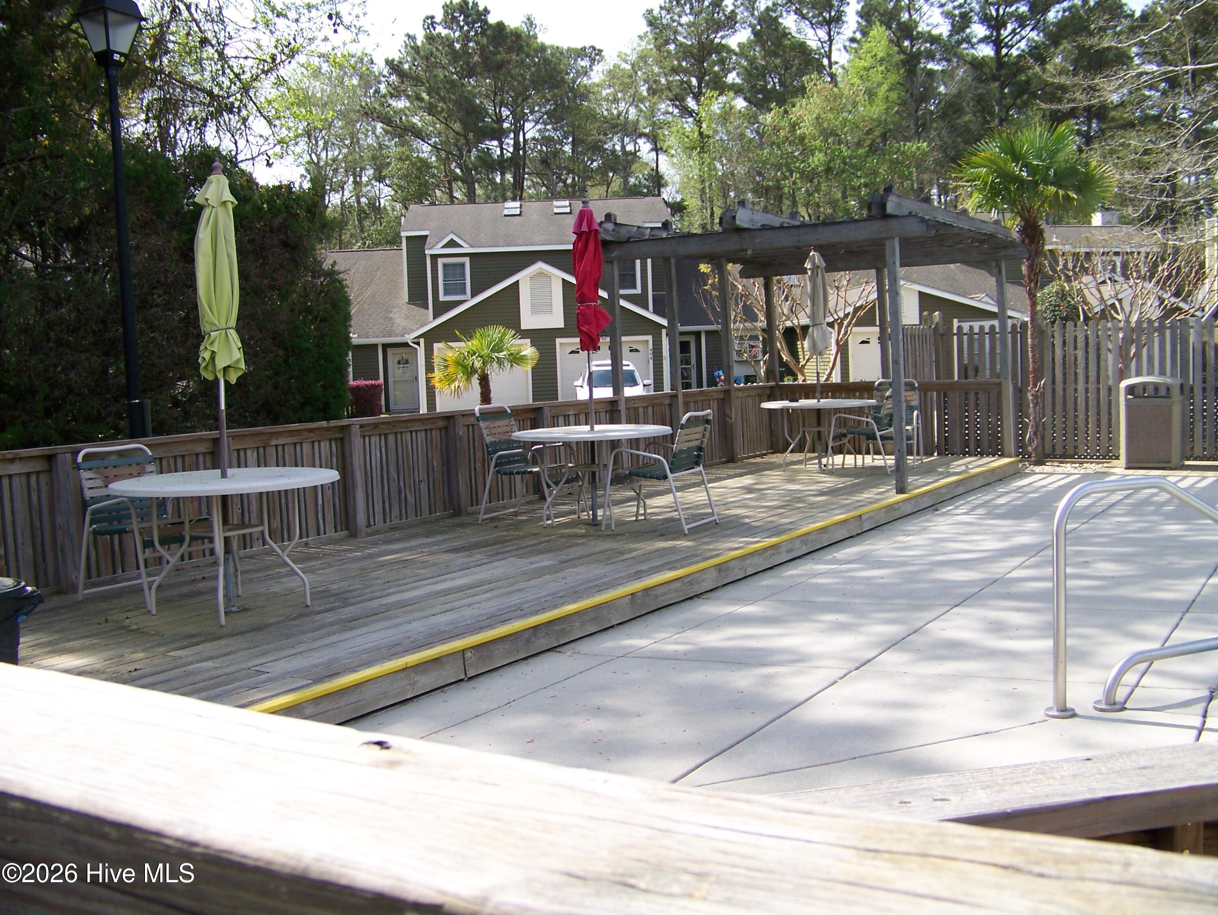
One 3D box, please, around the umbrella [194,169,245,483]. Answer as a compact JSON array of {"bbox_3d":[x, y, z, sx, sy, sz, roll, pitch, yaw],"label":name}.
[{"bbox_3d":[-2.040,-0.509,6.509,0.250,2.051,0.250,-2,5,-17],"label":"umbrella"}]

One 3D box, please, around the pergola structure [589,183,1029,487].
[{"bbox_3d":[2.241,-1.130,12.620,3.452,2.558,3.969,1,6,33],"label":"pergola structure"}]

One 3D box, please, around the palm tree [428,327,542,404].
[{"bbox_3d":[-1.810,-0.868,18.000,1.600,2.150,1.600,-2,5,0],"label":"palm tree"}]

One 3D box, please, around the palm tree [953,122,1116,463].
[{"bbox_3d":[4.954,-1.881,14.336,1.900,3.923,1.900,-1,5,19],"label":"palm tree"}]

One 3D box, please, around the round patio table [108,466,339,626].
[{"bbox_3d":[-2.048,0.463,6.588,1.230,0.706,1.230,-2,5,0],"label":"round patio table"}]

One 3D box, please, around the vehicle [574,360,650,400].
[{"bbox_3d":[0.114,-1.850,34.467,1.950,1.670,4.600,-2,5,0],"label":"vehicle"}]

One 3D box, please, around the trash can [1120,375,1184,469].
[{"bbox_3d":[6.062,-0.417,13.792,0.620,1.003,0.600,-1,5,20],"label":"trash can"}]

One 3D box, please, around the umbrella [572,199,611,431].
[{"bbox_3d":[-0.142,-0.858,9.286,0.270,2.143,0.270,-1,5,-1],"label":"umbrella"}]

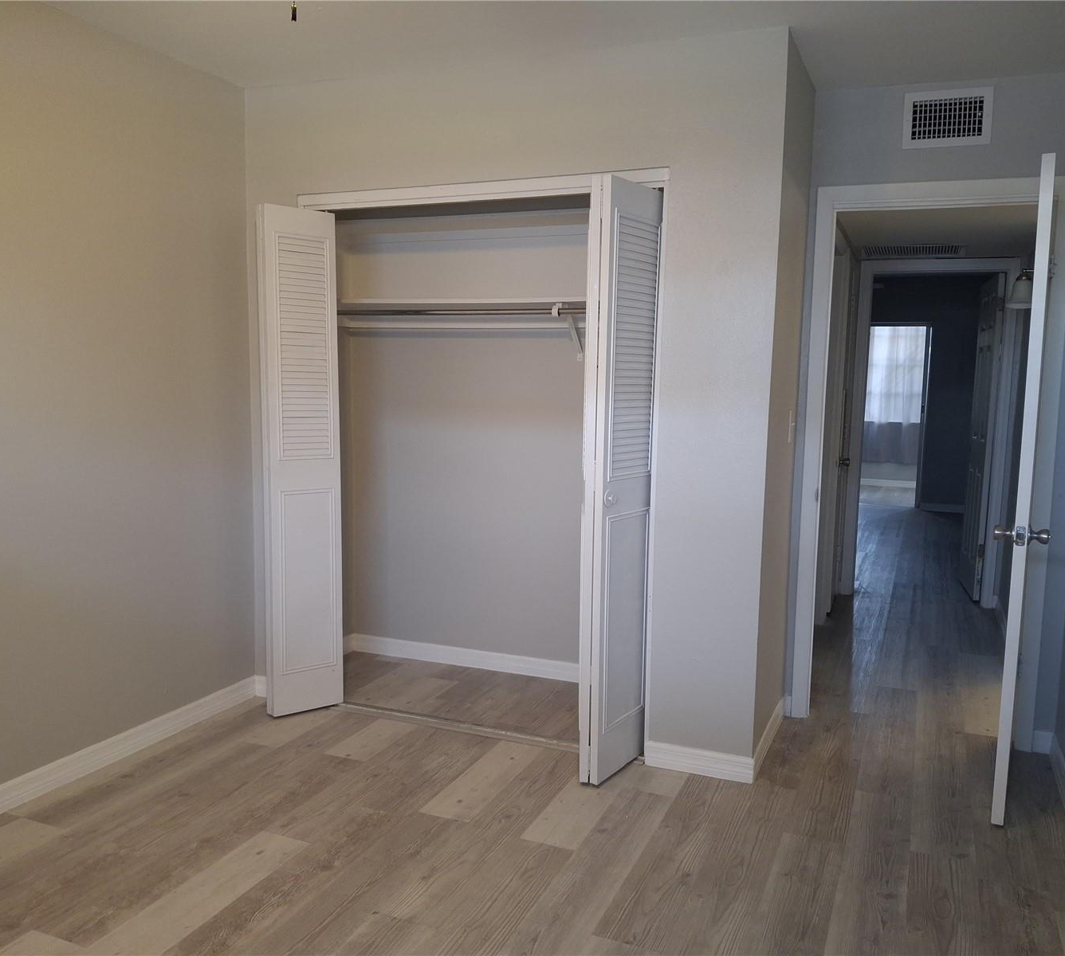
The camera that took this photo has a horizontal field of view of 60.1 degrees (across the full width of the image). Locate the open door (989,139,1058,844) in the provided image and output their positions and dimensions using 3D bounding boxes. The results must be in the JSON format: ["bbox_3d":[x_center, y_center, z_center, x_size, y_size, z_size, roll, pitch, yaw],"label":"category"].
[{"bbox_3d":[1.633,0.042,3.052,0.038,2.007,0.733,5,7,29],"label":"open door"}]

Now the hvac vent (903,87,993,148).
[{"bbox_3d":[1.514,-1.312,3.359,0.296,0.198,0.022,4,7,23],"label":"hvac vent"}]

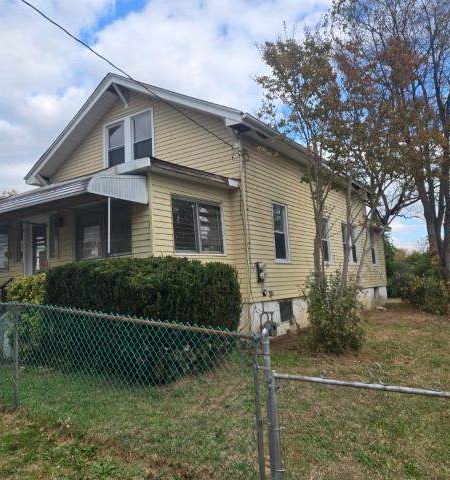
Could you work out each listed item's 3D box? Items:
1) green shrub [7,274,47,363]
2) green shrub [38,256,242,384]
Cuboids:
[{"bbox_3d":[-3.288,1.303,7.150,0.900,1.380,0.900,-7,-7,33],"label":"green shrub"},{"bbox_3d":[-1.189,1.073,6.547,2.450,1.520,2.350,-7,-7,33],"label":"green shrub"}]

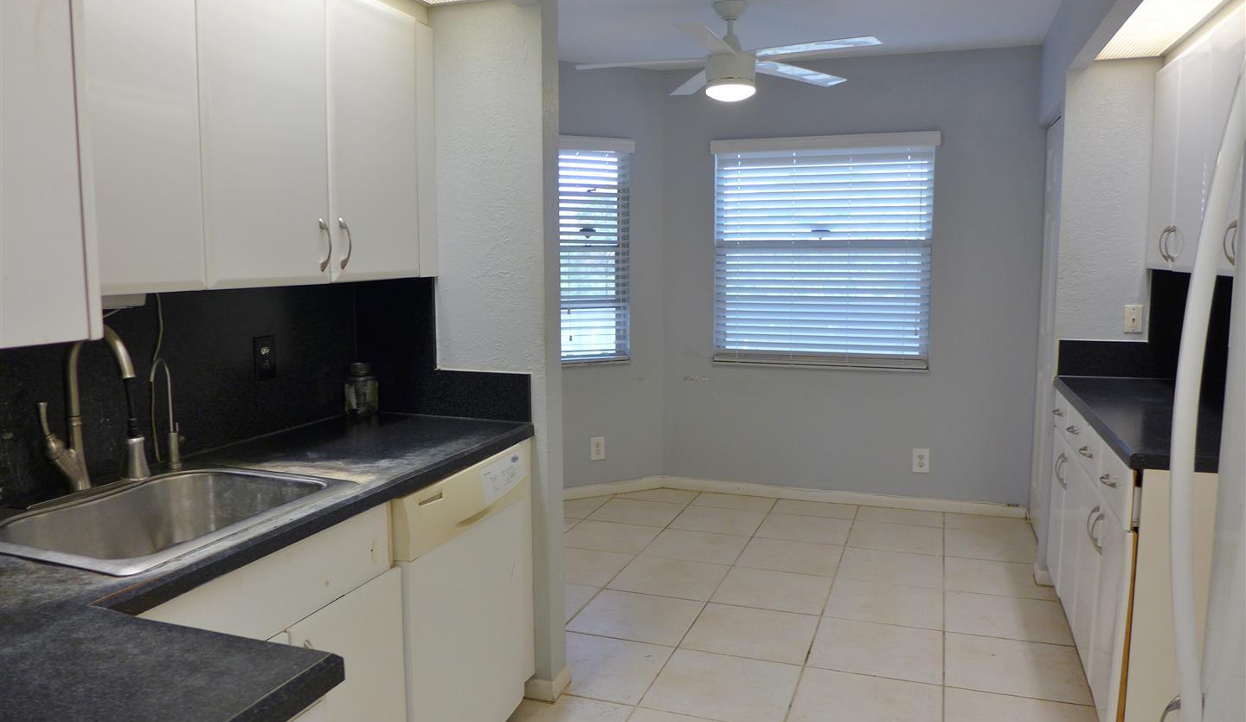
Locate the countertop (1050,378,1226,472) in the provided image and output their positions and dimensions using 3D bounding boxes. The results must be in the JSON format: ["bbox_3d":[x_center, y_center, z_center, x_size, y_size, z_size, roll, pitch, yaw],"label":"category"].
[{"bbox_3d":[1.863,0.191,2.827,0.642,0.046,1.556,2,7,20],"label":"countertop"}]

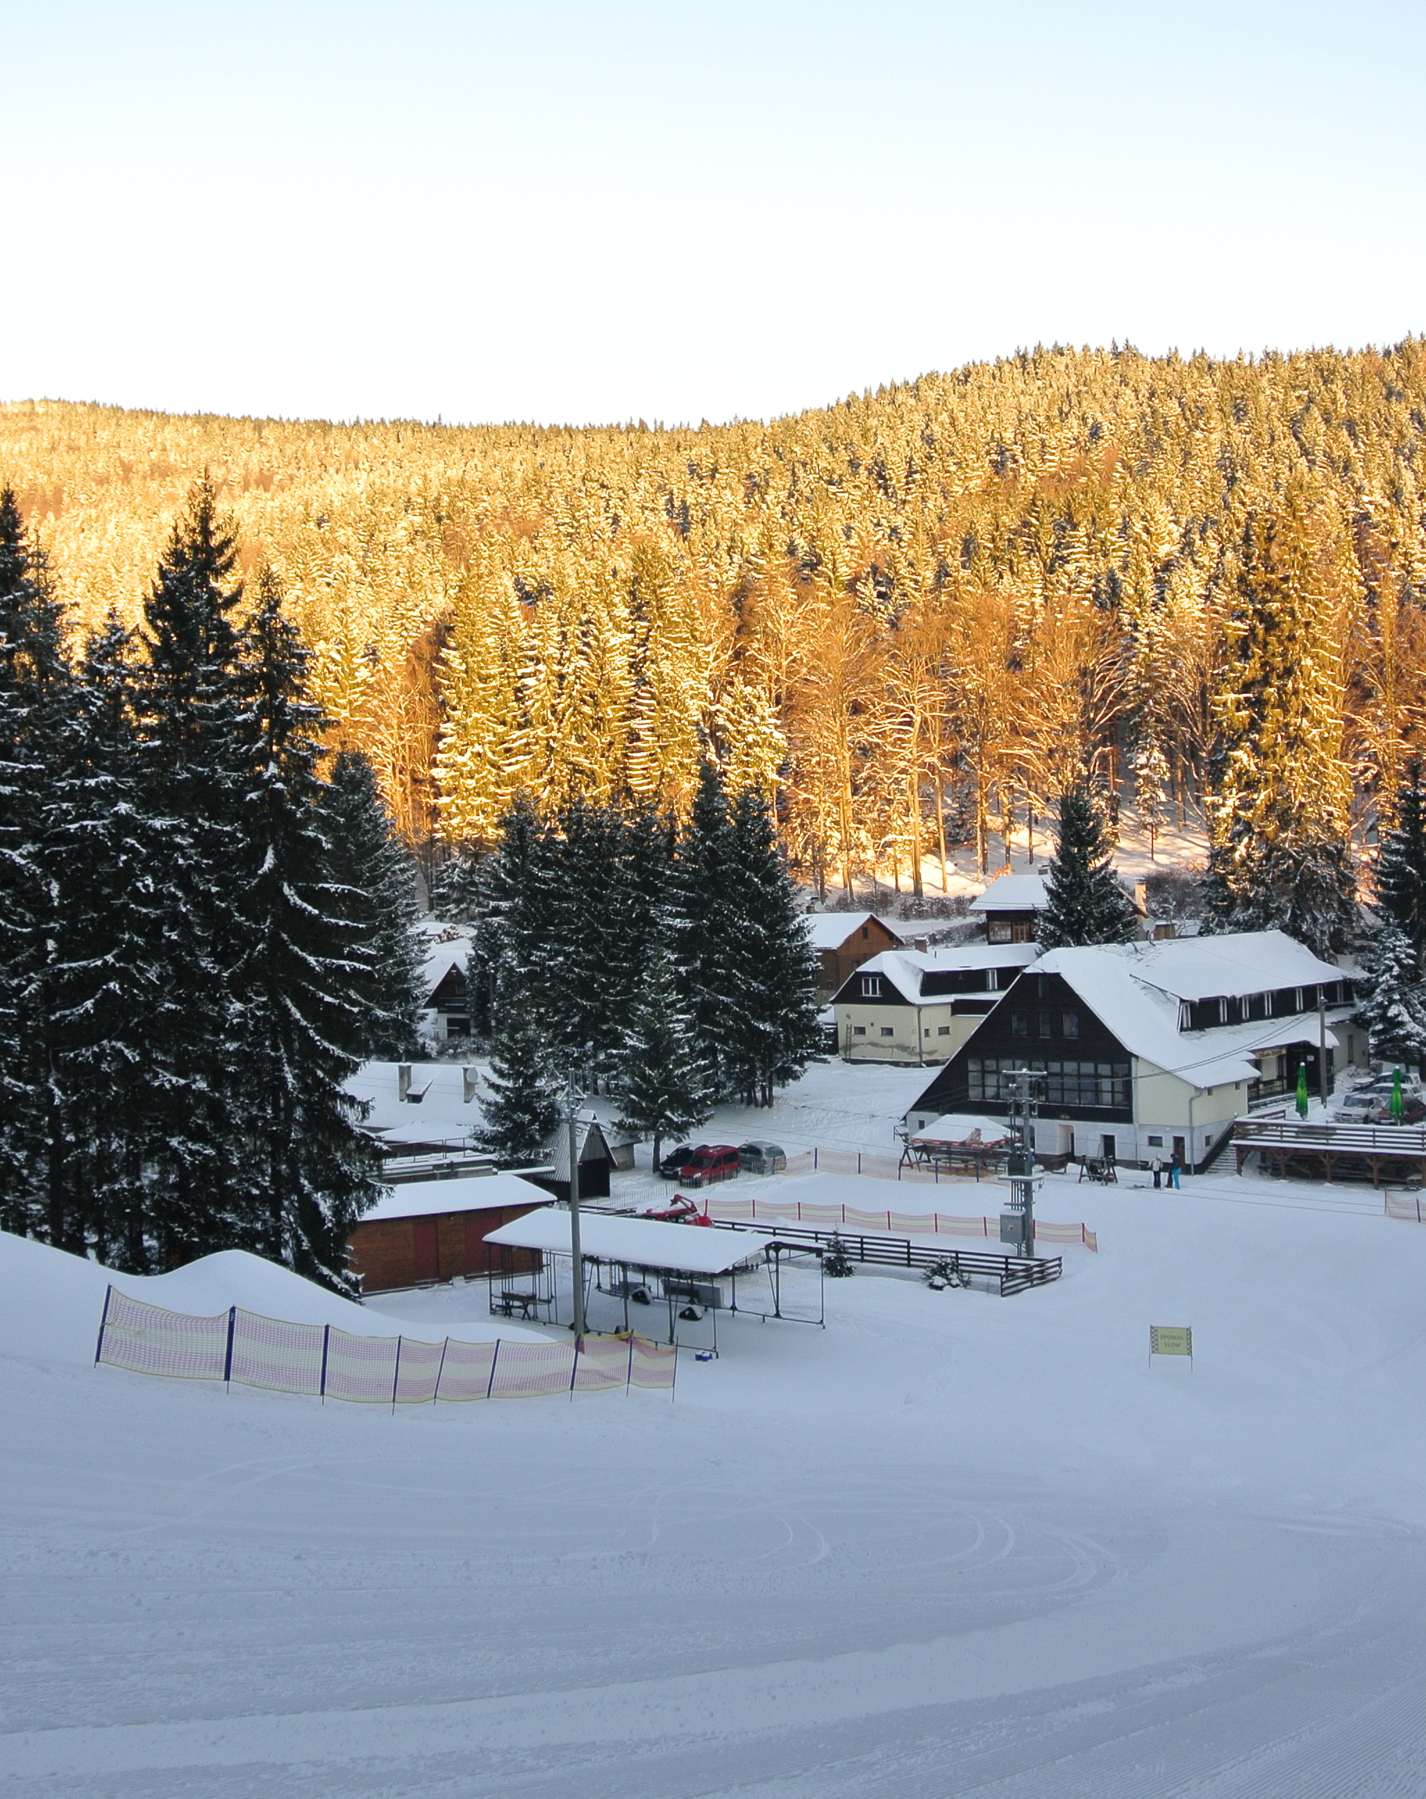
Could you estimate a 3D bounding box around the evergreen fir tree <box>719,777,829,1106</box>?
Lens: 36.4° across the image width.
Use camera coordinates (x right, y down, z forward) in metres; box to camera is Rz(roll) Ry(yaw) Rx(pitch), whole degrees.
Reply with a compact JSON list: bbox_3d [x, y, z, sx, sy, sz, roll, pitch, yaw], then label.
[{"bbox_3d":[3.543,2.792,143.847,7.300,22.040,7.300,-2,1,0],"label":"evergreen fir tree"}]

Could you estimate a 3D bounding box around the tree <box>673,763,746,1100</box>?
[{"bbox_3d":[-0.519,2.336,145.840,6.400,23.050,6.400,-2,1,0],"label":"tree"}]

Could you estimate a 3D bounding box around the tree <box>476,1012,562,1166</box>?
[{"bbox_3d":[-10.753,10.632,120.000,5.000,8.950,5.000,-2,1,-5],"label":"tree"}]

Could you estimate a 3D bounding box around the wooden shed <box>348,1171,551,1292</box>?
[{"bbox_3d":[-11.251,12.838,83.286,9.300,3.300,4.600,-2,1,-28],"label":"wooden shed"}]

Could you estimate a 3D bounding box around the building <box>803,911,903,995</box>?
[{"bbox_3d":[8.980,4.602,169.685,6.400,6.900,9.500,-2,1,-37],"label":"building"}]

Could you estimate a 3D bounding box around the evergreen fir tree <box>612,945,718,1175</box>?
[{"bbox_3d":[-3.028,8.870,120.412,5.700,12.600,5.700,-2,1,0],"label":"evergreen fir tree"}]

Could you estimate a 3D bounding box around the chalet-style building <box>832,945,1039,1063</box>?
[{"bbox_3d":[17.300,6.999,151.251,7.400,7.500,18.500,-1,1,43],"label":"chalet-style building"}]

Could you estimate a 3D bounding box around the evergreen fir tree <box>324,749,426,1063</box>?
[{"bbox_3d":[-27.258,0.662,169.826,8.500,25.030,8.500,-2,1,0],"label":"evergreen fir tree"}]

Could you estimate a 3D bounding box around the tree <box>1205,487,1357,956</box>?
[{"bbox_3d":[43.346,-12.765,167.732,11.200,38.560,11.200,-2,1,0],"label":"tree"}]

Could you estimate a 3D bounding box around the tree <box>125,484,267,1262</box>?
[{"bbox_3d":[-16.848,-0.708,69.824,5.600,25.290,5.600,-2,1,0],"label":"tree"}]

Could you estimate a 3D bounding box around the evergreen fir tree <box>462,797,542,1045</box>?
[{"bbox_3d":[-14.313,1.888,150.000,6.000,18.010,6.000,-2,1,-5],"label":"evergreen fir tree"}]

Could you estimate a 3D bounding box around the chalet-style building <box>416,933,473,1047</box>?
[{"bbox_3d":[-22.372,7.877,187.000,7.500,8.900,8.000,-2,1,-6],"label":"chalet-style building"}]

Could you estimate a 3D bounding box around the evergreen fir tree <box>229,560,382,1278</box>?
[{"bbox_3d":[-12.944,0.889,68.000,5.500,23.240,5.500,-2,1,-11],"label":"evergreen fir tree"}]

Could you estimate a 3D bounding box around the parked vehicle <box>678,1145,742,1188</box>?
[{"bbox_3d":[-0.172,14.711,118.500,1.780,1.820,4.250,-1,1,31],"label":"parked vehicle"}]

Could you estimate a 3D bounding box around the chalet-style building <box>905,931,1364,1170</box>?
[{"bbox_3d":[27.330,8.584,132.824,18.800,12.100,29.000,-1,1,39],"label":"chalet-style building"}]

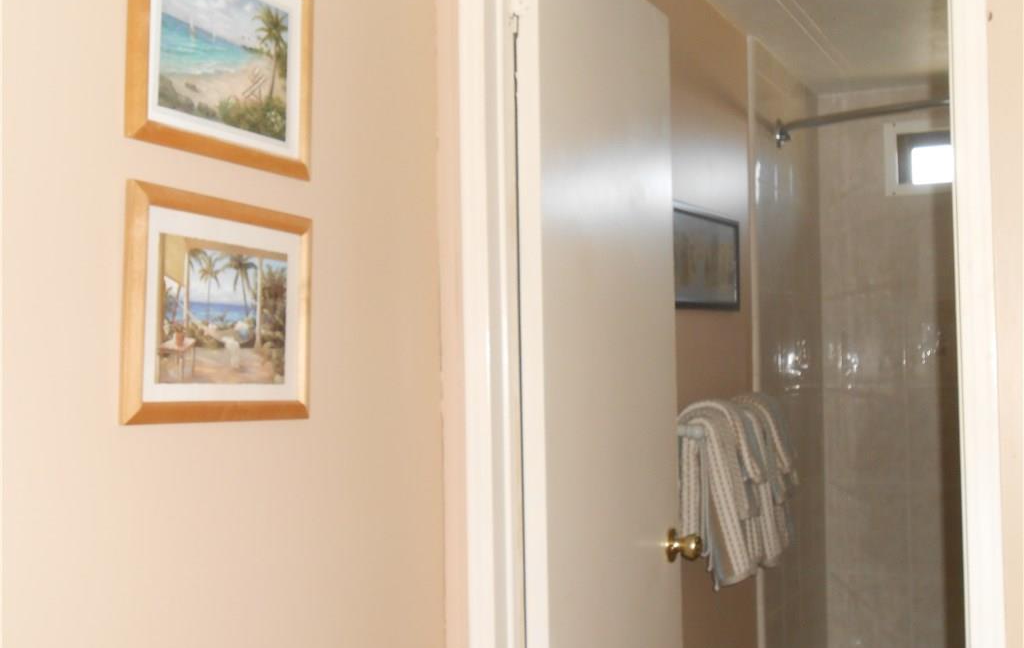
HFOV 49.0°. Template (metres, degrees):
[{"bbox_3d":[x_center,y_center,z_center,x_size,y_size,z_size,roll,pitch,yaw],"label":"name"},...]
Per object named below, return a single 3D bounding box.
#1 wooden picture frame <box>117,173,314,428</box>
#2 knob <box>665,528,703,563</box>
[{"bbox_3d":[-0.320,-0.014,1.259,0.018,0.247,0.285,-1,-4,27],"label":"wooden picture frame"},{"bbox_3d":[0.340,0.435,2.197,0.061,0.066,0.066,-2,-2,27],"label":"knob"}]

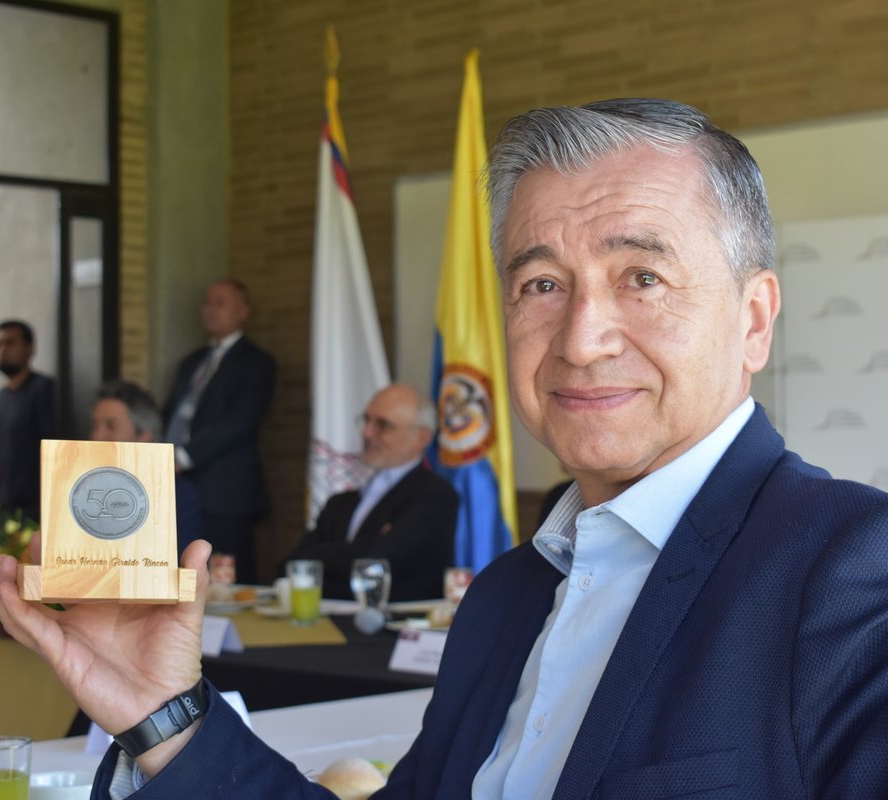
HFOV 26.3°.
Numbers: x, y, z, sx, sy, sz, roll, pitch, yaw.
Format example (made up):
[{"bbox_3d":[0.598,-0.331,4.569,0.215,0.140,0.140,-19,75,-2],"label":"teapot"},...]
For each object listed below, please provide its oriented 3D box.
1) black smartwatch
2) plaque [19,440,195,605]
[{"bbox_3d":[-0.183,0.207,1.225,0.067,0.025,0.058,-31,-4,-12],"label":"black smartwatch"},{"bbox_3d":[-0.219,0.086,1.229,0.108,0.108,0.045,2,-27,-16],"label":"plaque"}]

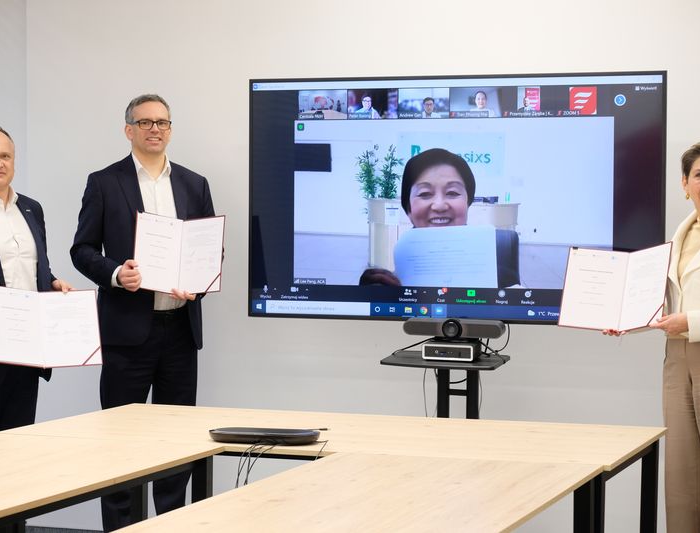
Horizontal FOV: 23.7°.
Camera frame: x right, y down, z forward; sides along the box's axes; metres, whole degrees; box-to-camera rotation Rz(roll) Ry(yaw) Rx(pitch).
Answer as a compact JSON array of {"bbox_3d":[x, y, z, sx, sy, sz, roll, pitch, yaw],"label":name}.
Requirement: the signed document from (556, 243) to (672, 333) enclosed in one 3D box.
[{"bbox_3d":[0.981,0.079,6.070,0.412,0.310,0.080,-2,-22,35],"label":"signed document"}]

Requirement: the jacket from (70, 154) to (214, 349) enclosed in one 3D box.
[{"bbox_3d":[-0.848,-0.061,6.780,0.550,0.770,0.370,0,1,-19],"label":"jacket"}]

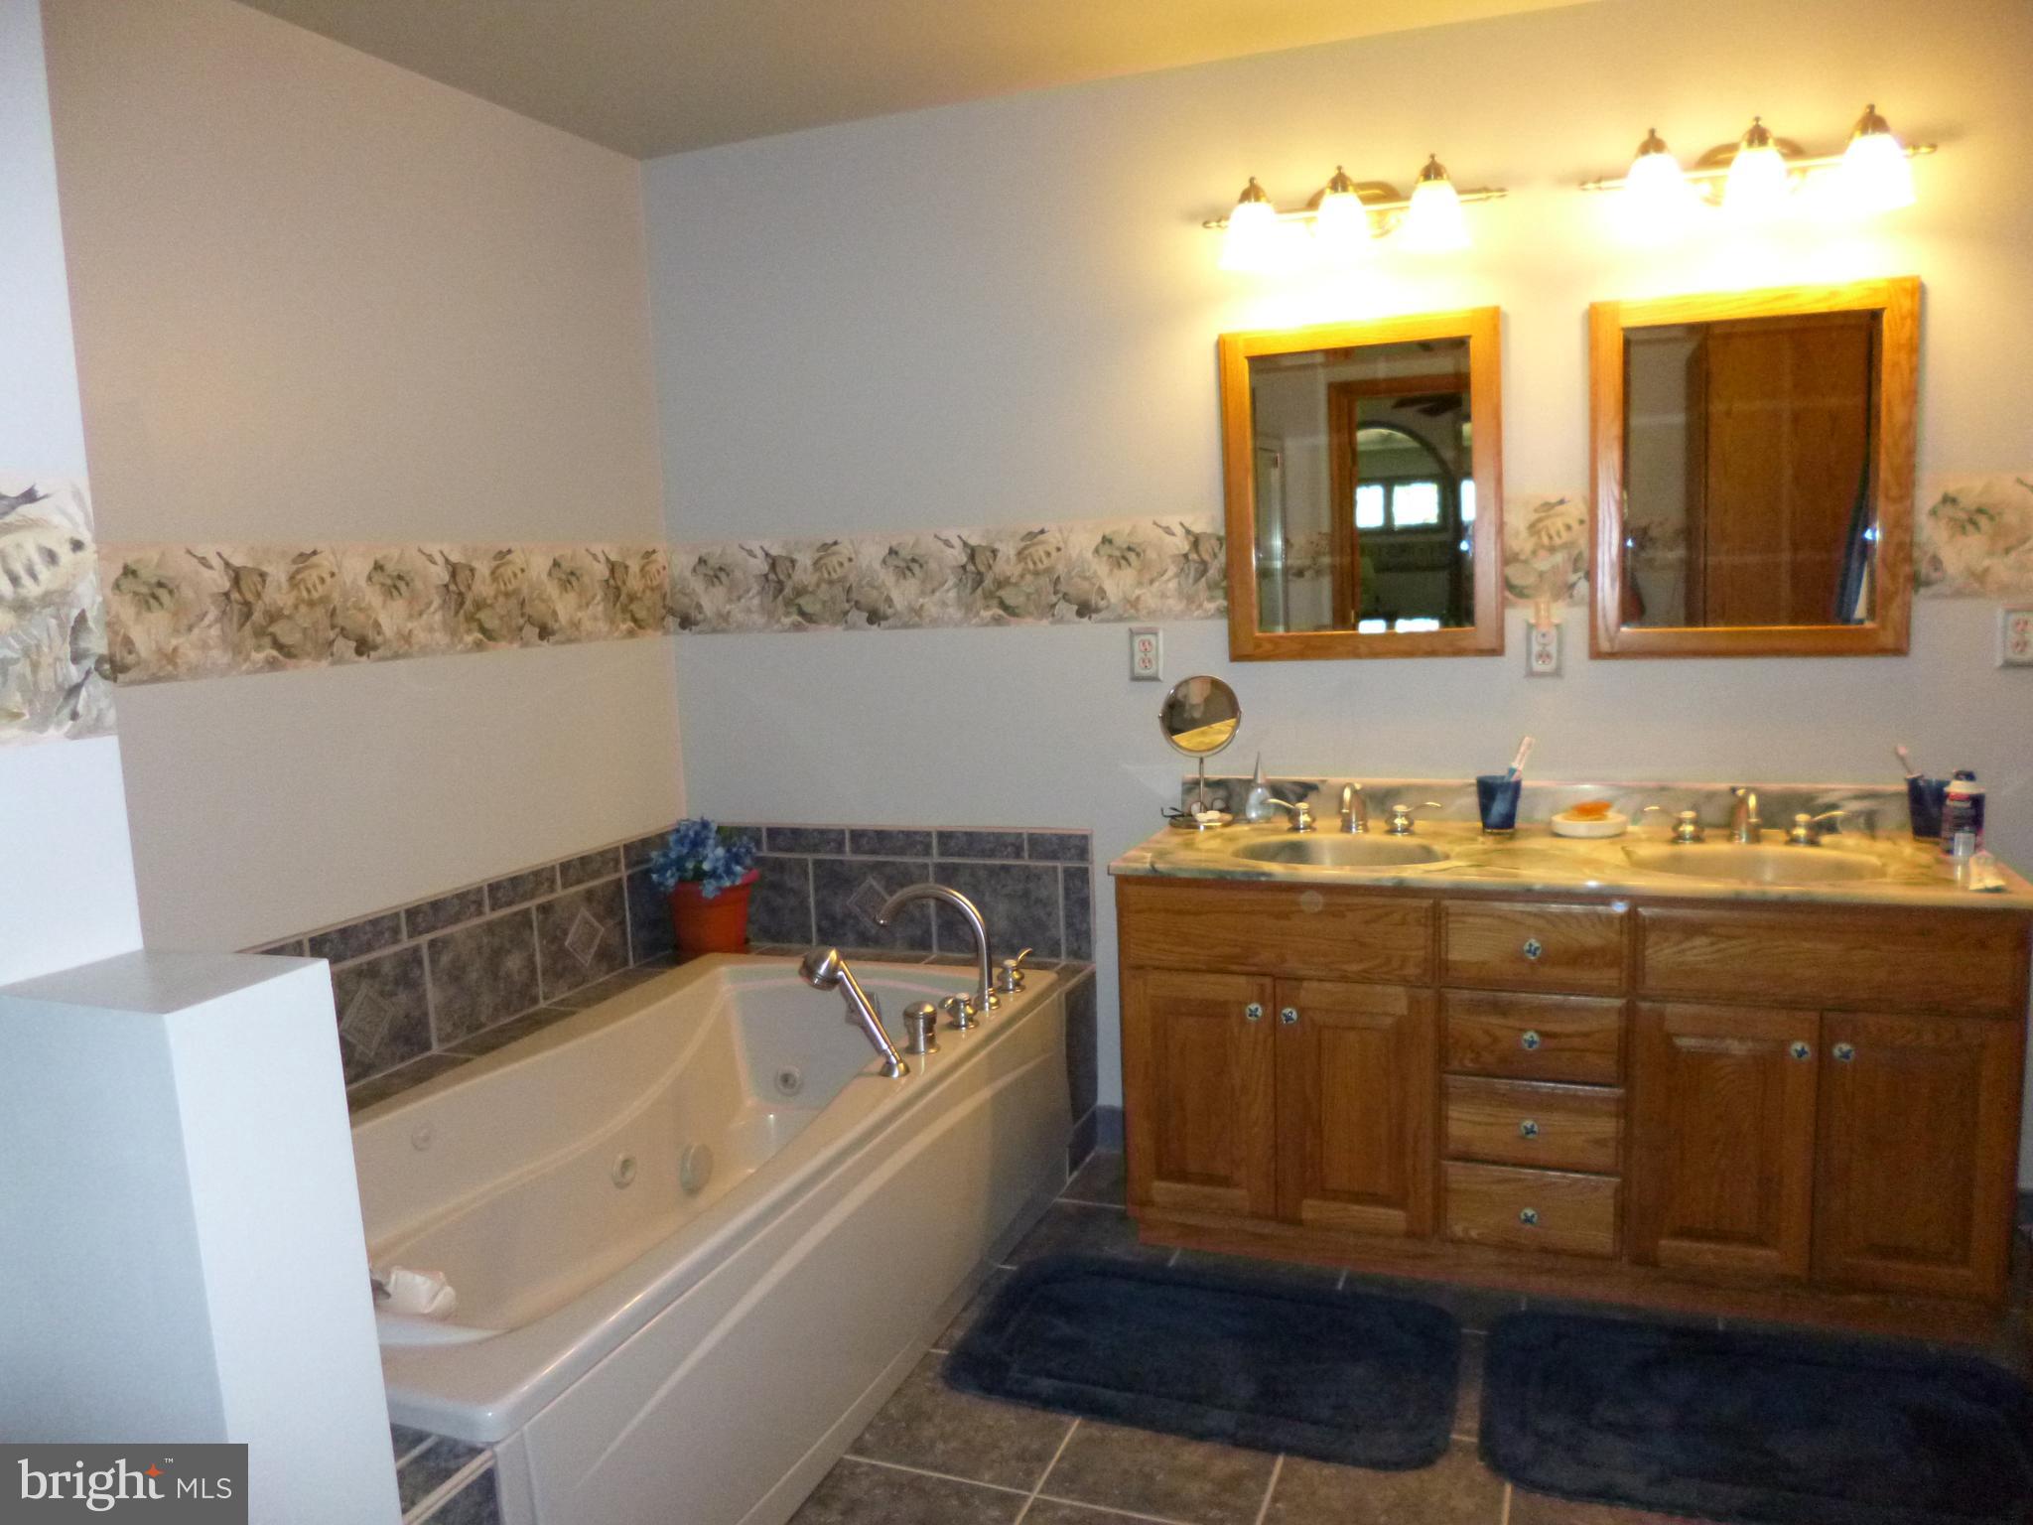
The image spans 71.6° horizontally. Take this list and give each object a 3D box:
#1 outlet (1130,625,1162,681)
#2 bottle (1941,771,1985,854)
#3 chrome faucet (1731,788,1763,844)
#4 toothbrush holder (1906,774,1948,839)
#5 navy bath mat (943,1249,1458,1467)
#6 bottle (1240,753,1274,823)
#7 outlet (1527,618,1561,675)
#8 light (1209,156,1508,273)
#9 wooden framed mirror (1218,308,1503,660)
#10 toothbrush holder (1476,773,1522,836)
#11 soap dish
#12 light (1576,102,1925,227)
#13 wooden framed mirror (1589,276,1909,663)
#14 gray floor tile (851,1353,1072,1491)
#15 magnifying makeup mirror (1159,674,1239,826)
[{"bbox_3d":[0.288,-0.239,3.121,0.069,0.115,0.010,1,8,22],"label":"outlet"},{"bbox_3d":[1.616,0.086,2.401,0.062,0.138,0.060,4,10,42],"label":"bottle"},{"bbox_3d":[1.382,0.107,2.661,0.058,0.105,0.150,0,8,21],"label":"chrome faucet"},{"bbox_3d":[1.722,0.090,2.647,0.088,0.116,0.088,0,8,21],"label":"toothbrush holder"},{"bbox_3d":[0.328,1.004,2.424,0.815,0.025,0.505,1,8,22],"label":"navy bath mat"},{"bbox_3d":[0.532,0.058,3.109,0.052,0.159,0.052,0,8,21],"label":"bottle"},{"bbox_3d":[1.054,-0.227,2.811,0.069,0.115,0.010,1,8,22],"label":"outlet"},{"bbox_3d":[0.672,-1.105,2.850,0.601,0.175,0.200,0,8,21],"label":"light"},{"bbox_3d":[0.703,-0.554,2.895,0.558,0.680,0.030,1,8,22],"label":"wooden framed mirror"},{"bbox_3d":[0.995,0.088,2.904,0.088,0.113,0.088,0,8,21],"label":"toothbrush holder"},{"bbox_3d":[1.112,0.122,2.734,0.145,0.032,0.105,1,8,22],"label":"soap dish"},{"bbox_3d":[1.354,-1.085,2.591,0.592,0.177,0.200,0,8,21],"label":"light"},{"bbox_3d":[1.414,-0.552,2.734,0.557,0.697,0.030,0,8,21],"label":"wooden framed mirror"},{"bbox_3d":[-0.066,1.056,2.267,0.328,0.010,0.328,1,8,22],"label":"gray floor tile"},{"bbox_3d":[0.410,-0.025,3.111,0.180,0.332,0.140,-2,7,3],"label":"magnifying makeup mirror"}]

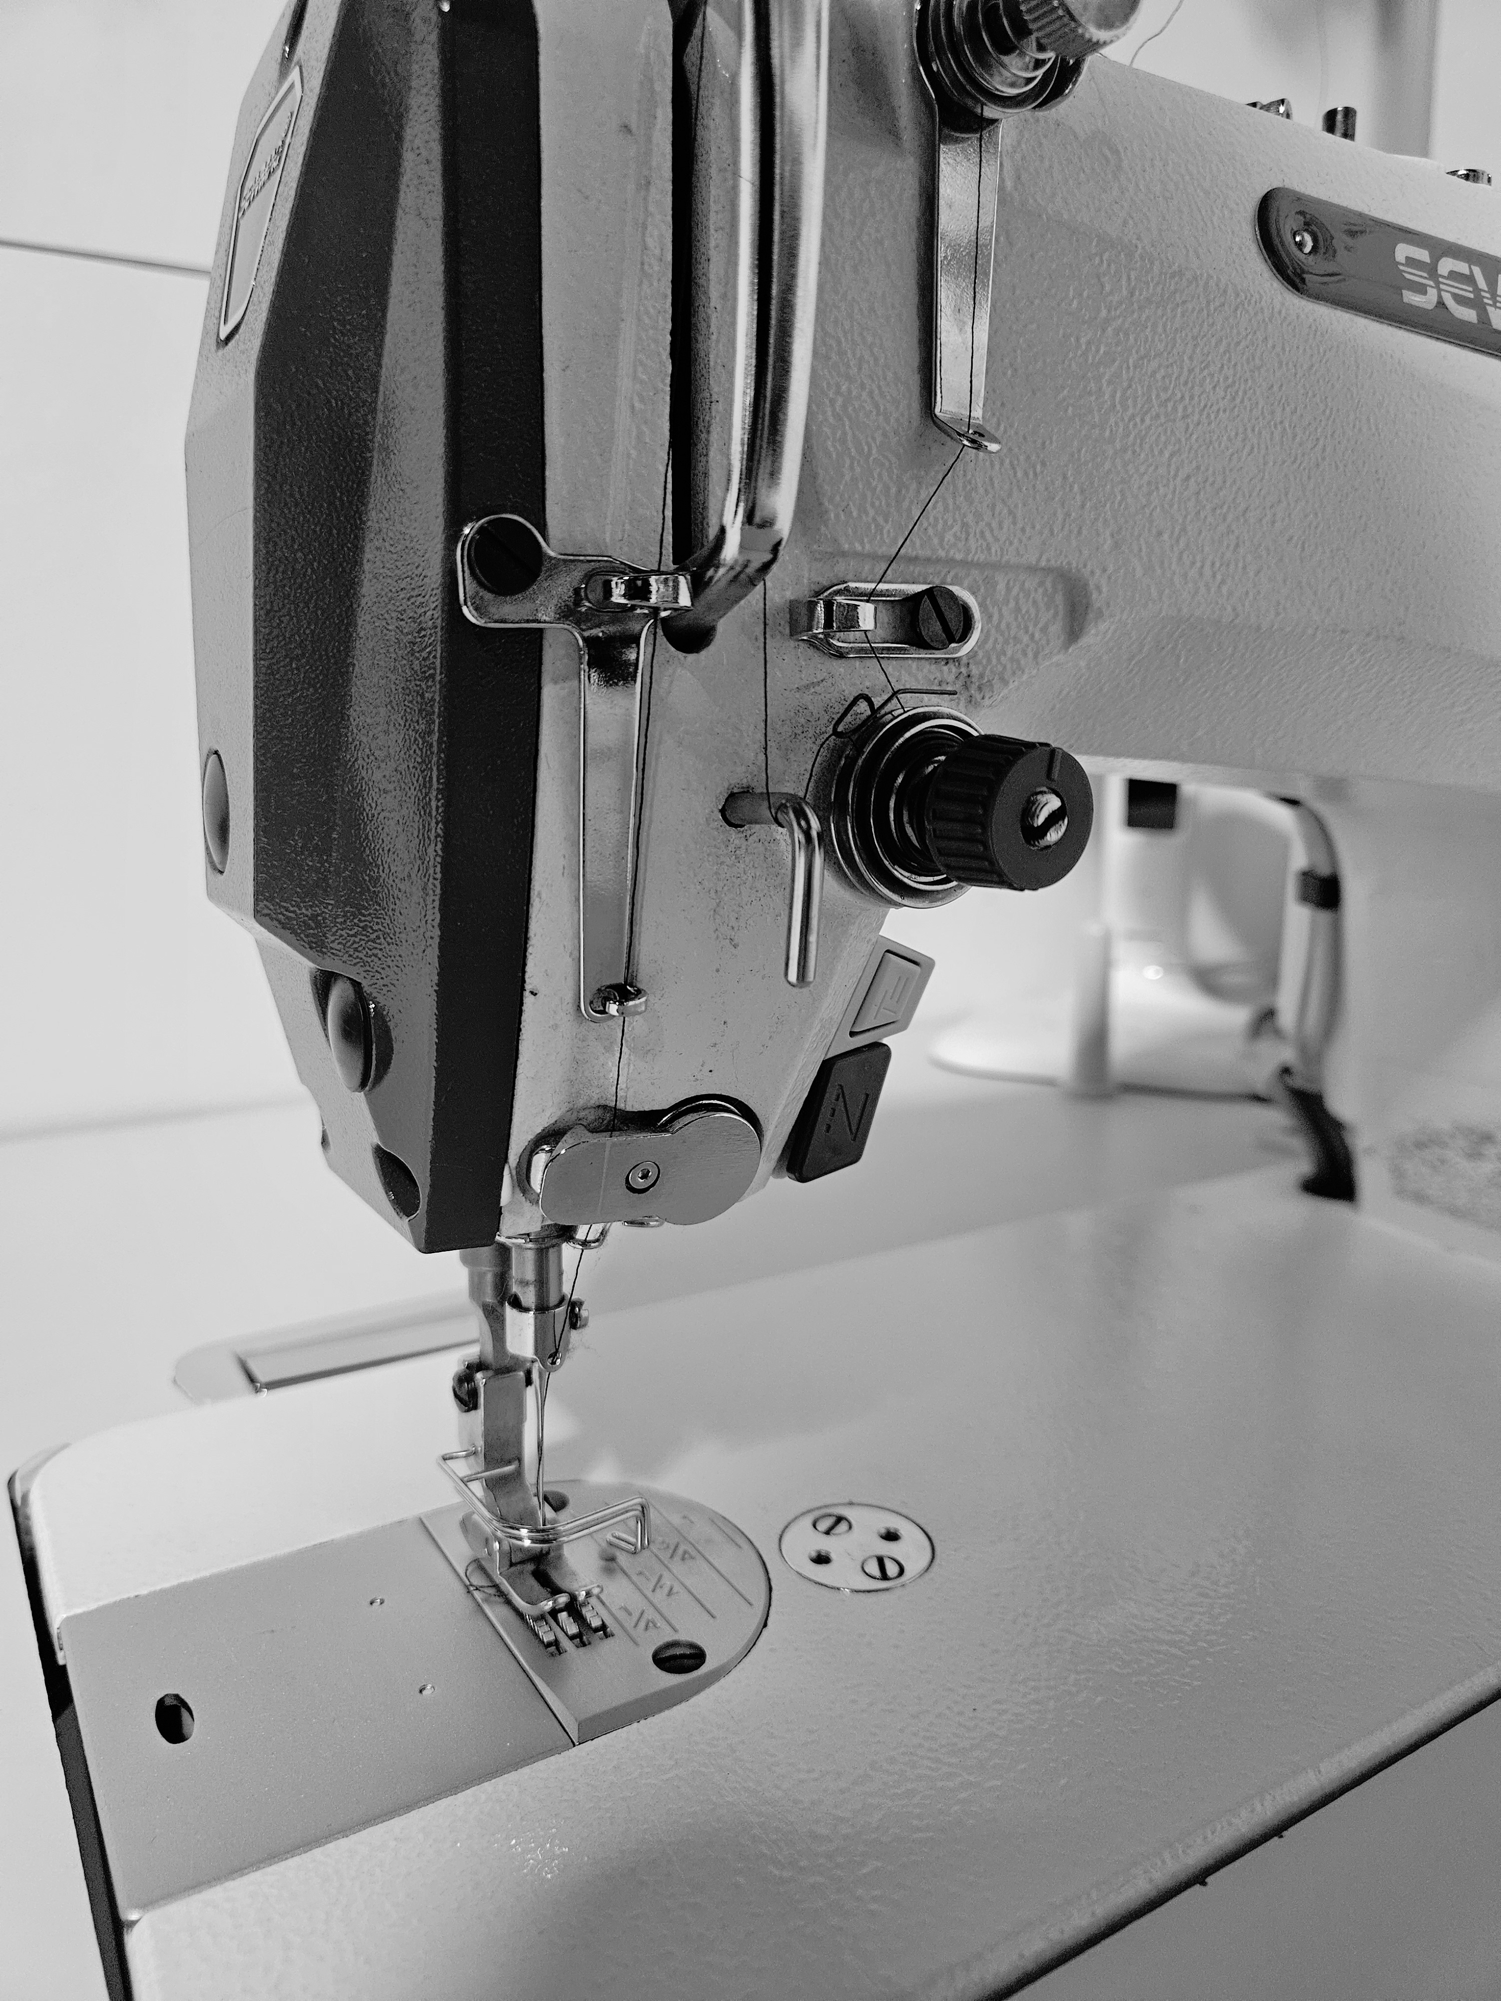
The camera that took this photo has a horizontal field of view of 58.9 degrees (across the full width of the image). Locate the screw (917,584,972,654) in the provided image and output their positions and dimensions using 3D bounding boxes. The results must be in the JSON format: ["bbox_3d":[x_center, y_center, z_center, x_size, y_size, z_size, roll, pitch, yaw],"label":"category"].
[{"bbox_3d":[0.027,-0.056,0.197,0.009,0.009,0.004,-4,12,-32],"label":"screw"}]

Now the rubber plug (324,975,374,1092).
[{"bbox_3d":[-0.053,0.005,0.179,0.004,0.016,0.016,-4,12,-32],"label":"rubber plug"}]

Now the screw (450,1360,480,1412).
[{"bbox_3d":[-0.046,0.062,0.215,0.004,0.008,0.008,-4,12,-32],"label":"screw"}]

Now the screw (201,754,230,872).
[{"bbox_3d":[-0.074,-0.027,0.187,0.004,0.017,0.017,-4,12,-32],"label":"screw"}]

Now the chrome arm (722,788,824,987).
[{"bbox_3d":[0.003,-0.015,0.180,0.004,0.025,0.021,-4,12,-32],"label":"chrome arm"}]

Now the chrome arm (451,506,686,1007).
[{"bbox_3d":[-0.022,-0.027,0.167,0.028,0.063,0.009,-4,12,-32],"label":"chrome arm"}]

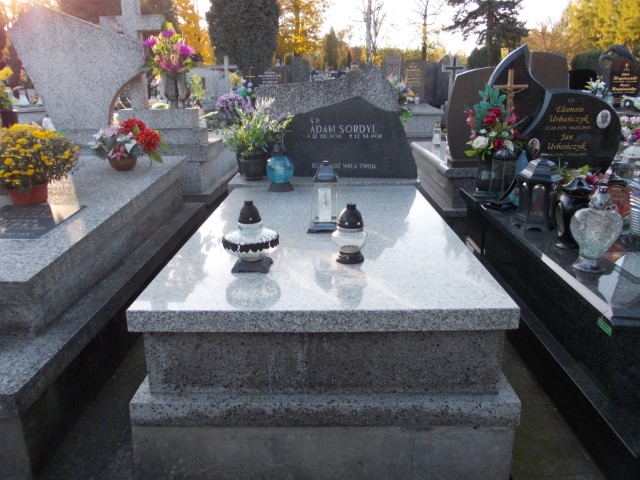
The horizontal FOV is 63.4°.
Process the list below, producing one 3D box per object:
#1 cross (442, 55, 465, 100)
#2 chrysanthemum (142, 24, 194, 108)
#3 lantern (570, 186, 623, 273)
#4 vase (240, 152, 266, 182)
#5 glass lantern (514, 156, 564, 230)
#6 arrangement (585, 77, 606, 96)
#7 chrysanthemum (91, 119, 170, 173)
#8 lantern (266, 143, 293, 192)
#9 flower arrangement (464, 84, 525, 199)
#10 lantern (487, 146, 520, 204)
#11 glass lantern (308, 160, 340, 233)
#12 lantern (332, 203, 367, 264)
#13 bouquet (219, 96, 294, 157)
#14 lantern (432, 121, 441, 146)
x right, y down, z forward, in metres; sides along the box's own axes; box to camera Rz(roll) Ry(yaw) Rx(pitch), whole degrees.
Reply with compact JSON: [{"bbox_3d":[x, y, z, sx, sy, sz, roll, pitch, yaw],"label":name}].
[{"bbox_3d":[2.455,-2.986,9.531,0.385,0.820,0.130,0,17,0],"label":"cross"},{"bbox_3d":[-1.227,-1.416,4.229,0.420,0.656,0.420,0,17,1],"label":"chrysanthemum"},{"bbox_3d":[0.941,-0.037,1.765,0.167,0.291,0.109,0,17,1],"label":"lantern"},{"bbox_3d":[-0.389,-0.436,3.031,0.152,0.164,0.152,0,17,0],"label":"vase"},{"bbox_3d":[0.973,-0.216,2.315,0.193,0.308,0.193,0,17,1],"label":"glass lantern"},{"bbox_3d":[4.274,-2.381,8.033,0.315,0.295,0.268,0,17,0],"label":"arrangement"},{"bbox_3d":[-1.226,-0.641,3.323,0.497,0.285,0.372,0,17,0],"label":"chrysanthemum"},{"bbox_3d":[-0.209,-0.385,2.723,0.148,0.249,0.148,0,17,1],"label":"lantern"},{"bbox_3d":[0.958,-0.537,2.847,0.318,0.609,0.270,0,17,1],"label":"flower arrangement"},{"bbox_3d":[0.975,-0.336,2.739,0.156,0.288,0.156,0,17,1],"label":"lantern"},{"bbox_3d":[0.022,-0.174,2.083,0.145,0.282,0.145,0,17,0],"label":"glass lantern"},{"bbox_3d":[0.094,-0.025,1.647,0.108,0.188,0.108,0,17,1],"label":"lantern"},{"bbox_3d":[-0.373,-0.653,2.996,0.427,0.338,0.342,0,17,0],"label":"bouquet"},{"bbox_3d":[1.279,-1.156,5.655,0.085,0.246,0.085,0,17,1],"label":"lantern"}]

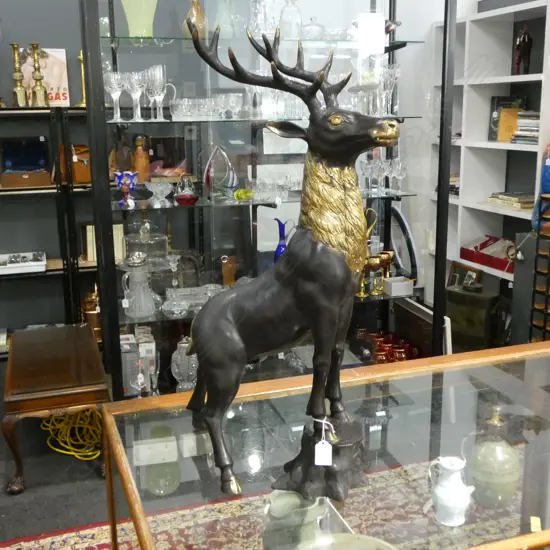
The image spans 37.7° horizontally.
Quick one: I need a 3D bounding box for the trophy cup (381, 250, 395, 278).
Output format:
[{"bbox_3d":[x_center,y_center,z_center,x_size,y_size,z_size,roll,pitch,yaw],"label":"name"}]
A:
[{"bbox_3d":[0.534,-0.031,3.790,0.066,0.155,0.066,-1,13,0],"label":"trophy cup"}]

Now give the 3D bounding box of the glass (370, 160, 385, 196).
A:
[{"bbox_3d":[0.451,-0.426,3.528,0.062,0.147,0.062,-1,13,0],"label":"glass"}]

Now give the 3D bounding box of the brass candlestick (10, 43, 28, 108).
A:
[{"bbox_3d":[-1.246,-0.964,3.895,0.078,0.300,0.078,-5,13,-18],"label":"brass candlestick"}]

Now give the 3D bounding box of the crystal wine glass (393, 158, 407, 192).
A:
[{"bbox_3d":[0.538,-0.426,3.451,0.057,0.140,0.057,-1,12,0],"label":"crystal wine glass"}]

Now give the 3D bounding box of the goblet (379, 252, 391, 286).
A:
[{"bbox_3d":[0.507,-0.017,3.734,0.064,0.155,0.064,-1,13,0],"label":"goblet"}]

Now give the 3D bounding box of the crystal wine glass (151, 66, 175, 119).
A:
[{"bbox_3d":[-0.425,-0.674,3.004,0.070,0.200,0.070,-4,13,-17],"label":"crystal wine glass"}]

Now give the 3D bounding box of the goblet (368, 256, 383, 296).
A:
[{"bbox_3d":[0.459,0.002,3.668,0.066,0.155,0.066,-1,13,0],"label":"goblet"}]

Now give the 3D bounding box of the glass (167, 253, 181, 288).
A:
[{"bbox_3d":[-0.440,-0.001,3.520,0.064,0.163,0.064,-4,13,-17],"label":"glass"}]

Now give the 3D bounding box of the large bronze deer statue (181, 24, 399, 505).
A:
[{"bbox_3d":[-0.001,-0.025,1.258,0.400,0.710,0.240,5,14,22],"label":"large bronze deer statue"}]

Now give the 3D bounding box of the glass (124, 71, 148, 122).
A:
[{"bbox_3d":[-0.513,-0.656,2.968,0.073,0.180,0.073,-4,13,-17],"label":"glass"}]

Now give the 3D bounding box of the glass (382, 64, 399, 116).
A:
[{"bbox_3d":[0.504,-0.801,3.496,0.070,0.212,0.070,-1,13,0],"label":"glass"}]

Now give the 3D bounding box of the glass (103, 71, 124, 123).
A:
[{"bbox_3d":[-0.586,-0.651,2.945,0.072,0.180,0.072,-4,13,-17],"label":"glass"}]

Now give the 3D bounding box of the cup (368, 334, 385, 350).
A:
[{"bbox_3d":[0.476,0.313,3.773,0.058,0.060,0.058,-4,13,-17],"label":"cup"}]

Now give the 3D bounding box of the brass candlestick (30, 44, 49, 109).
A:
[{"bbox_3d":[-0.979,-0.828,3.336,0.072,0.262,0.072,-4,13,-17],"label":"brass candlestick"}]

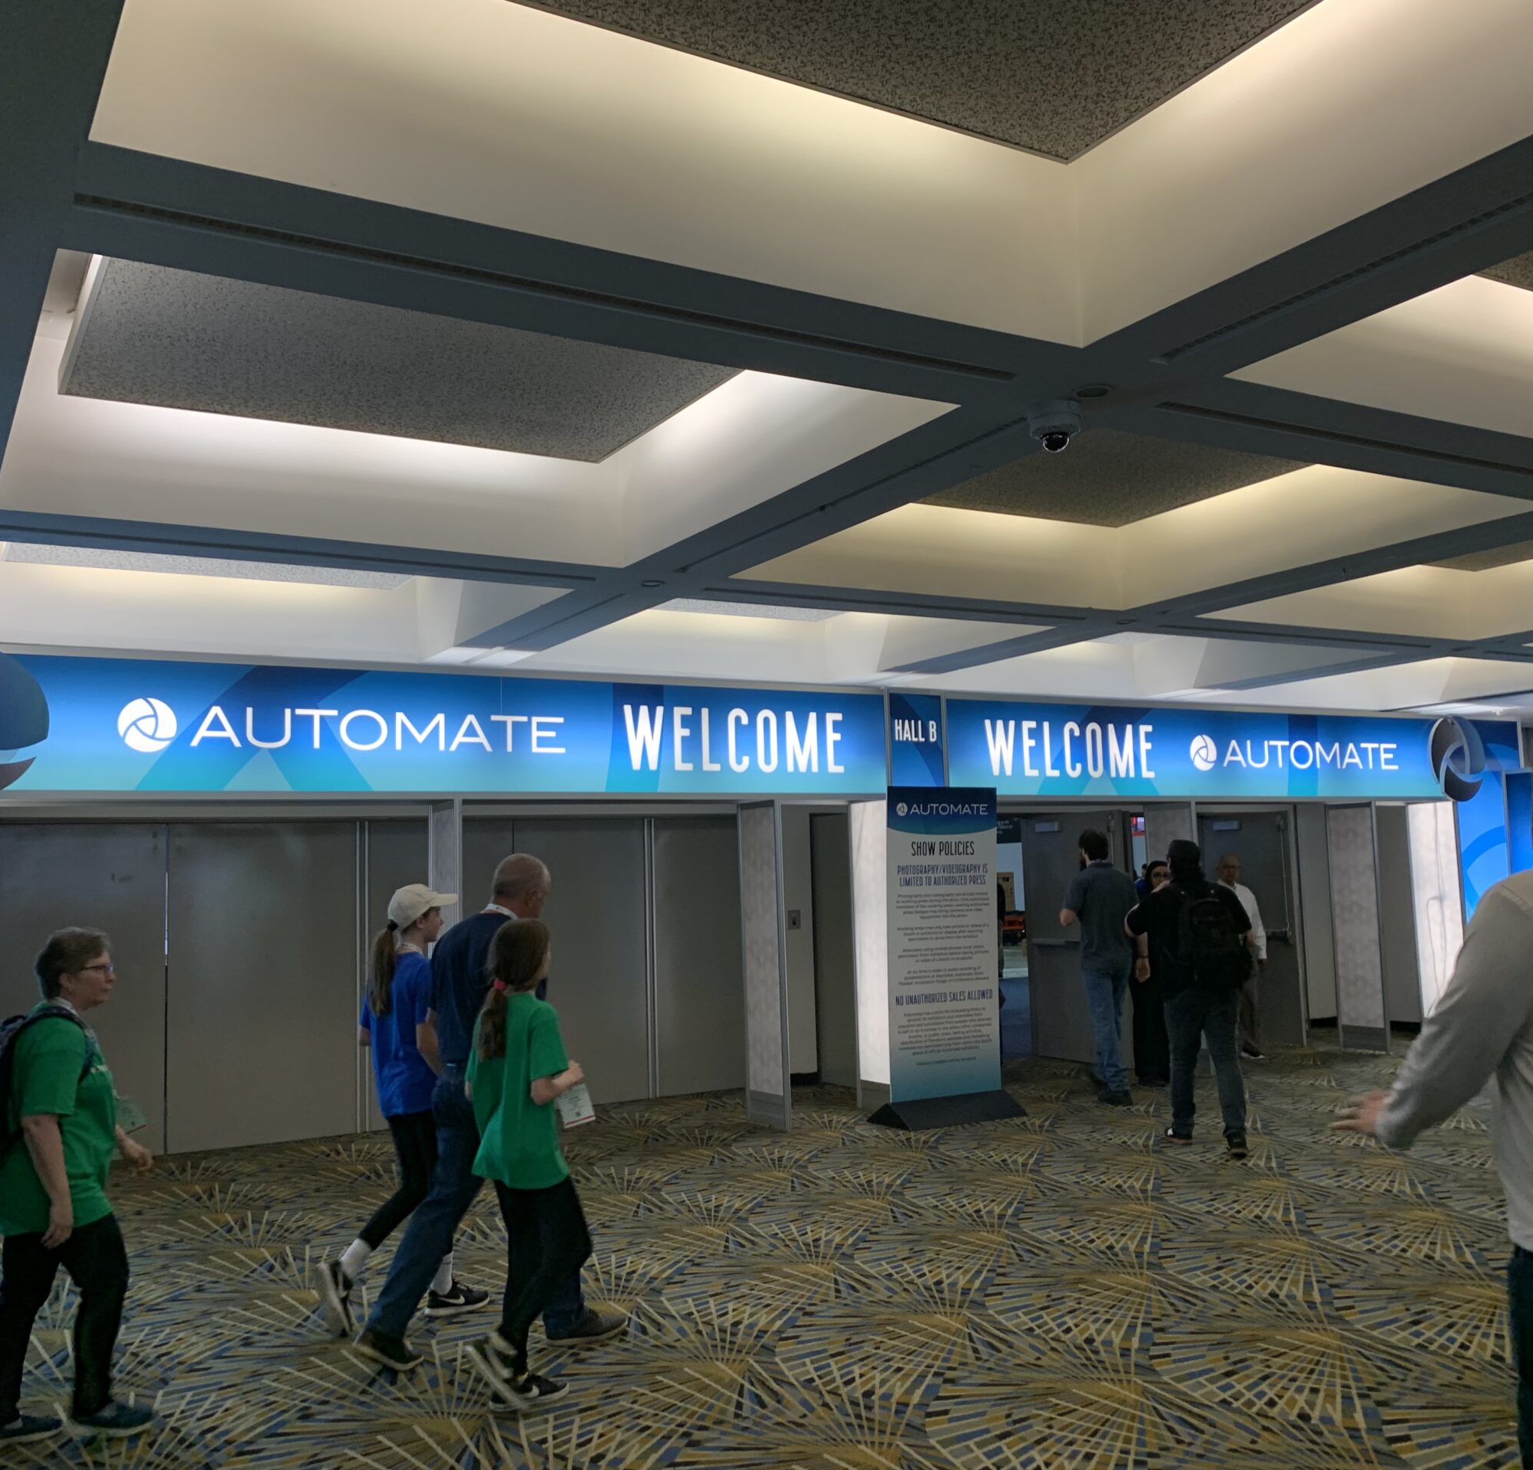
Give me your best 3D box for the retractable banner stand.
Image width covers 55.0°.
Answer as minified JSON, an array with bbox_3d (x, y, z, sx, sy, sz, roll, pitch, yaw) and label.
[{"bbox_3d":[1.179,1.470,10.018,0.950,2.230,0.480,2,-7,-30],"label":"retractable banner stand"}]

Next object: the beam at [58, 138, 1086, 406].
[{"bbox_3d":[-0.346,-1.164,3.648,2.503,0.200,0.547,2,-7,-30],"label":"beam"}]

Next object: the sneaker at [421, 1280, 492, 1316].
[{"bbox_3d":[-1.214,2.183,5.728,0.270,0.110,0.100,1,-7,-29],"label":"sneaker"}]

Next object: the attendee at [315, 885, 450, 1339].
[{"bbox_3d":[-1.443,1.424,5.760,0.760,1.640,0.460,2,-7,-33],"label":"attendee"}]

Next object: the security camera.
[{"bbox_3d":[0.898,-0.940,4.562,0.160,0.140,0.160,-2,-6,0],"label":"security camera"}]

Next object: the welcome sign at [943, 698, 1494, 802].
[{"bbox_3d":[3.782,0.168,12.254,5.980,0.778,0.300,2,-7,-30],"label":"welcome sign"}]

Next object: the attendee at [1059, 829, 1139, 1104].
[{"bbox_3d":[2.372,1.669,10.674,0.550,1.890,0.520,0,-6,-15],"label":"attendee"}]

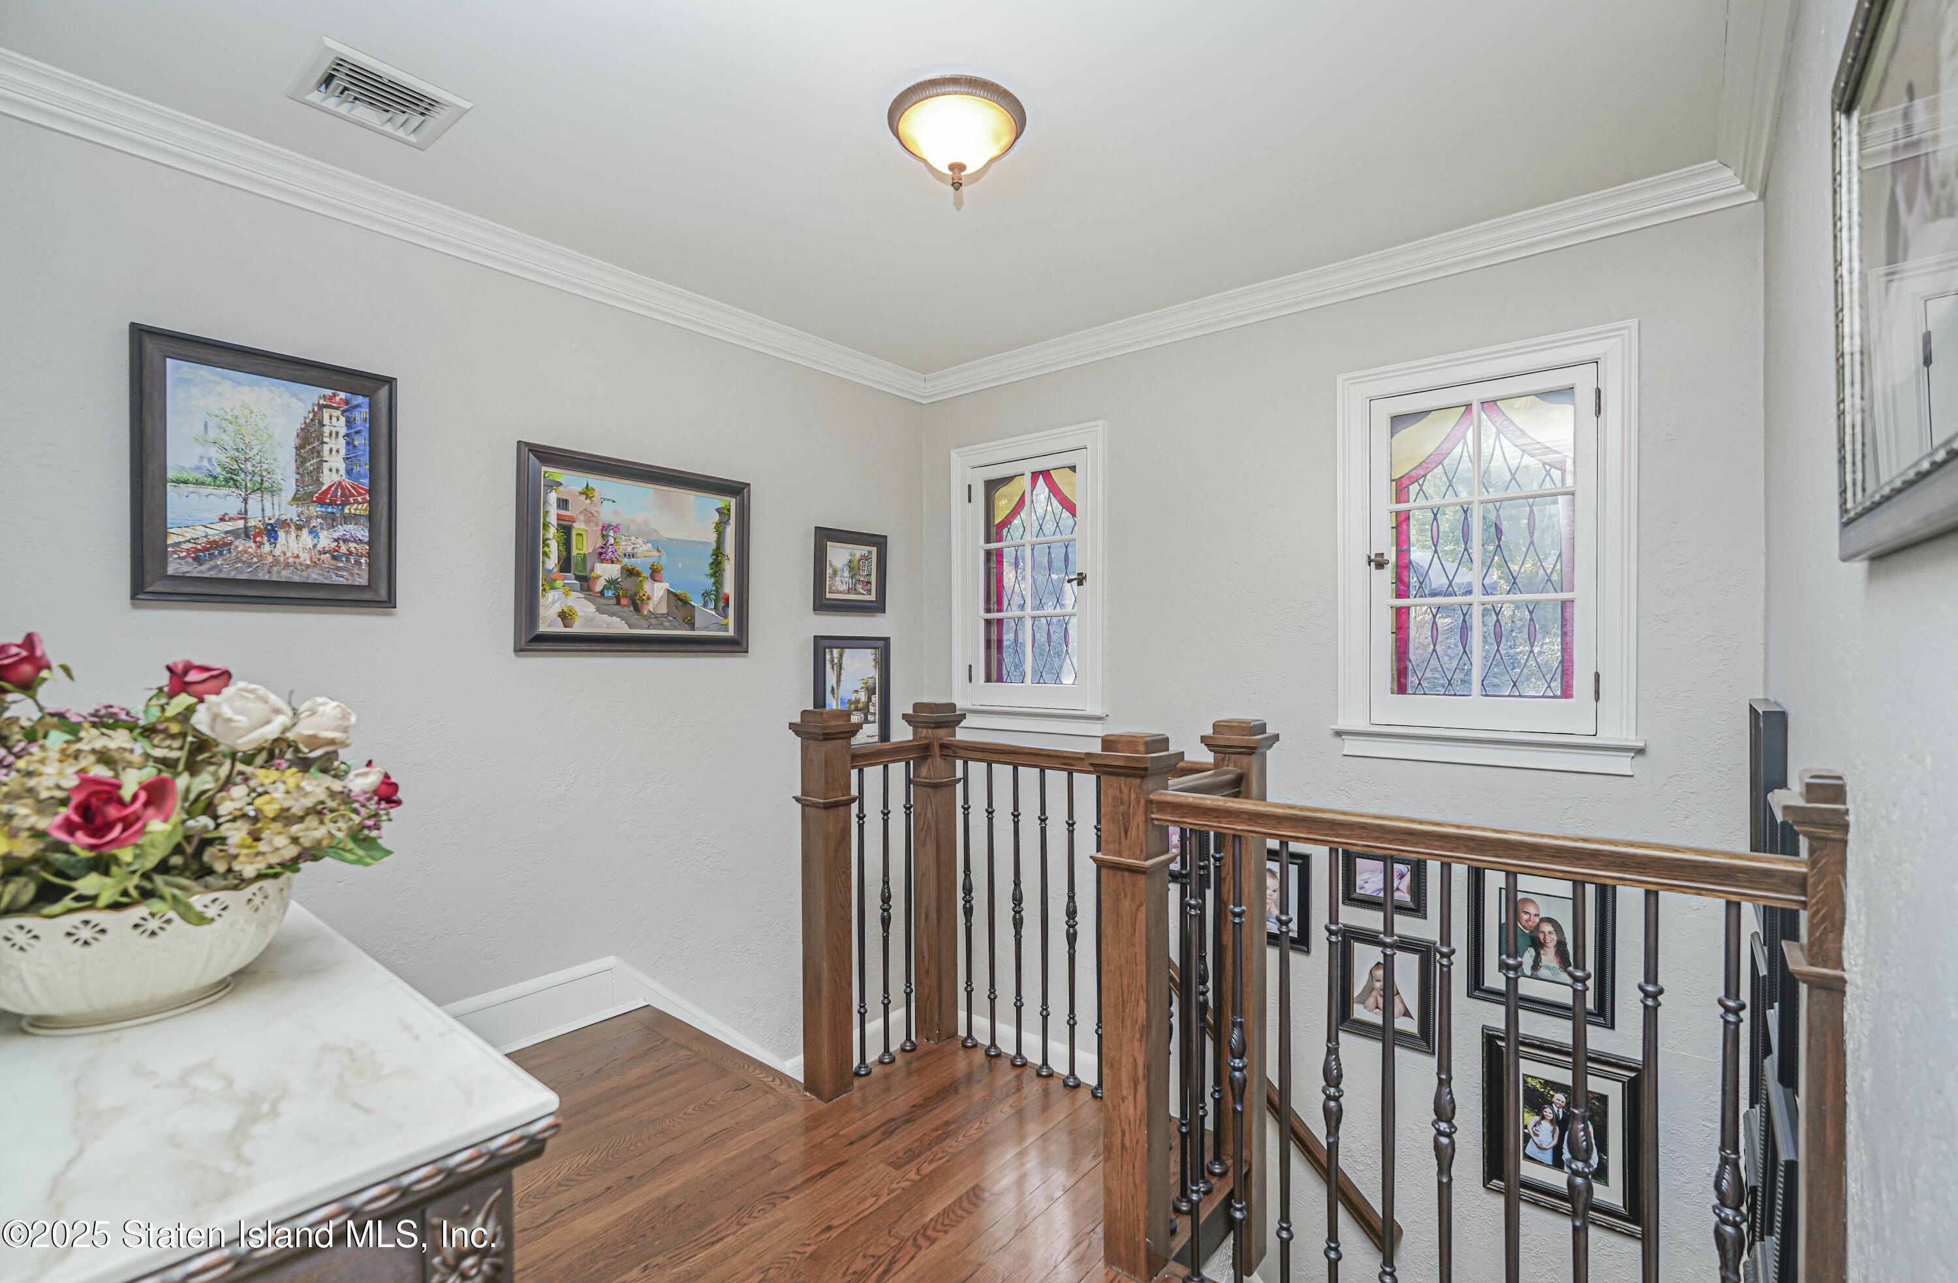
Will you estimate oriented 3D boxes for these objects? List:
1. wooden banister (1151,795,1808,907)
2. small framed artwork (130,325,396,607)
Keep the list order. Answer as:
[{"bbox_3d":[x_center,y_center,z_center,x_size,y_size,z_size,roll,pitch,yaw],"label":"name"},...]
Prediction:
[{"bbox_3d":[0.705,0.321,1.411,0.919,0.054,0.061,0,0,39],"label":"wooden banister"},{"bbox_3d":[-1.745,-0.401,2.158,0.035,0.622,0.513,0,0,39],"label":"small framed artwork"}]

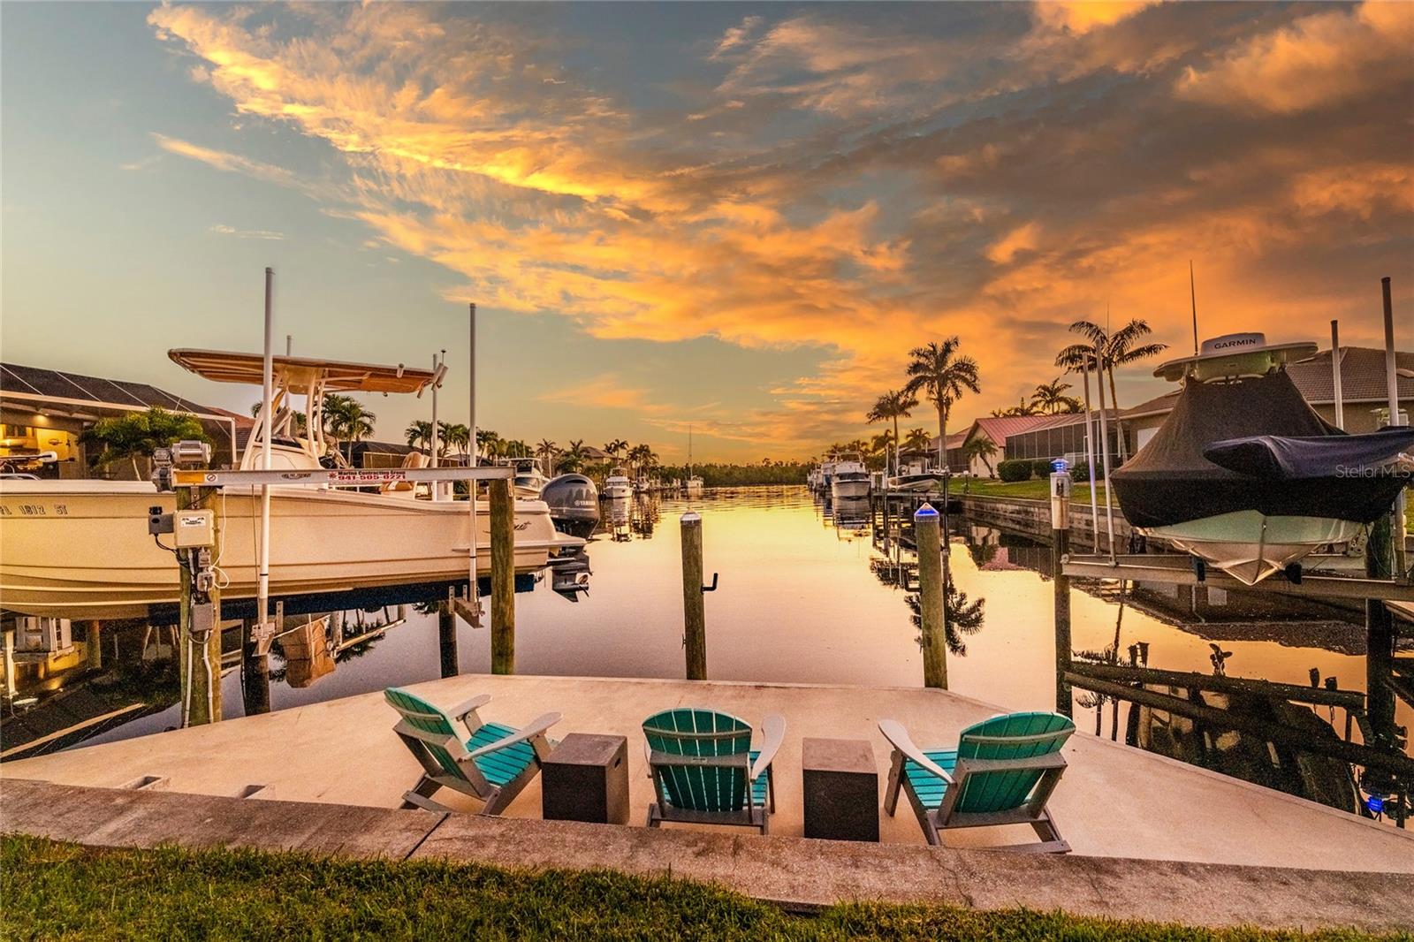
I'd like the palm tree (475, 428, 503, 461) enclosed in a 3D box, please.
[{"bbox_3d":[-18.879,-0.660,47.969,2.600,6.202,2.600,-1,-1,0],"label":"palm tree"}]

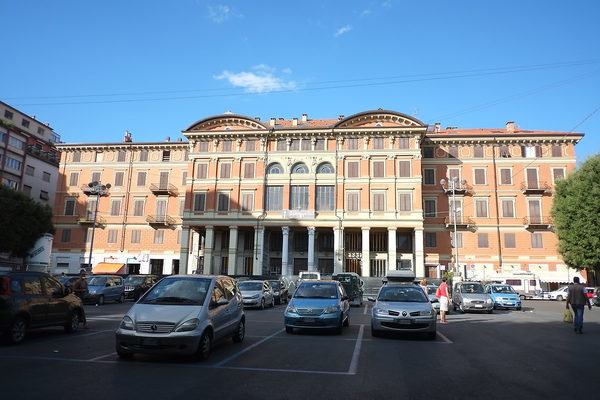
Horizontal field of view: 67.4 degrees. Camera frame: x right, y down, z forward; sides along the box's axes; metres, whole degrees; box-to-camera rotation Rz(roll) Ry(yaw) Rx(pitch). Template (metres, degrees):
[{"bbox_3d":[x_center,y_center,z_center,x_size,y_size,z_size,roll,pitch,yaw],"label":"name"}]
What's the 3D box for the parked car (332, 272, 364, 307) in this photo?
[{"bbox_3d":[3.181,5.674,28.558,1.800,1.980,4.400,-1,-11,10],"label":"parked car"}]

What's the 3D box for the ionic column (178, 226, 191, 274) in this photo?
[{"bbox_3d":[-14.616,6.932,57.581,1.080,7.023,1.020,0,-10,6],"label":"ionic column"}]

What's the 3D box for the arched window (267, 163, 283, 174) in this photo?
[{"bbox_3d":[-3.176,-4.046,58.206,2.432,1.580,0.400,0,-10,6],"label":"arched window"}]

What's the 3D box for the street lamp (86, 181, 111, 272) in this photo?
[{"bbox_3d":[-18.836,3.408,40.936,2.100,9.900,1.900,1,-11,0],"label":"street lamp"}]

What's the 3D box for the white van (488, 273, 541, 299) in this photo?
[{"bbox_3d":[25.169,10.176,53.000,5.700,2.850,2.200,0,-10,6],"label":"white van"}]

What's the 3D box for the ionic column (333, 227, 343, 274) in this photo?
[{"bbox_3d":[4.746,6.934,55.569,1.080,7.019,1.020,0,-10,6],"label":"ionic column"}]

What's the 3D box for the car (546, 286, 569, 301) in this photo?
[{"bbox_3d":[28.118,9.894,47.036,4.200,1.440,1.700,0,-11,8],"label":"car"}]

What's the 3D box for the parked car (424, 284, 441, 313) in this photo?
[{"bbox_3d":[7.472,5.502,25.323,1.670,1.460,3.900,-1,-11,11],"label":"parked car"}]

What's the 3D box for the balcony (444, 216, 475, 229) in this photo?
[{"bbox_3d":[18.609,2.677,52.989,2.821,1.260,1.000,0,-11,7],"label":"balcony"}]

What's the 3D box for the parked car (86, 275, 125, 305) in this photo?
[{"bbox_3d":[-11.218,5.088,25.379,1.520,1.440,3.340,1,-11,4],"label":"parked car"}]

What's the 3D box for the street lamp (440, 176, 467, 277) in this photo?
[{"bbox_3d":[12.931,2.433,37.151,2.100,9.000,2.100,0,-11,7],"label":"street lamp"}]

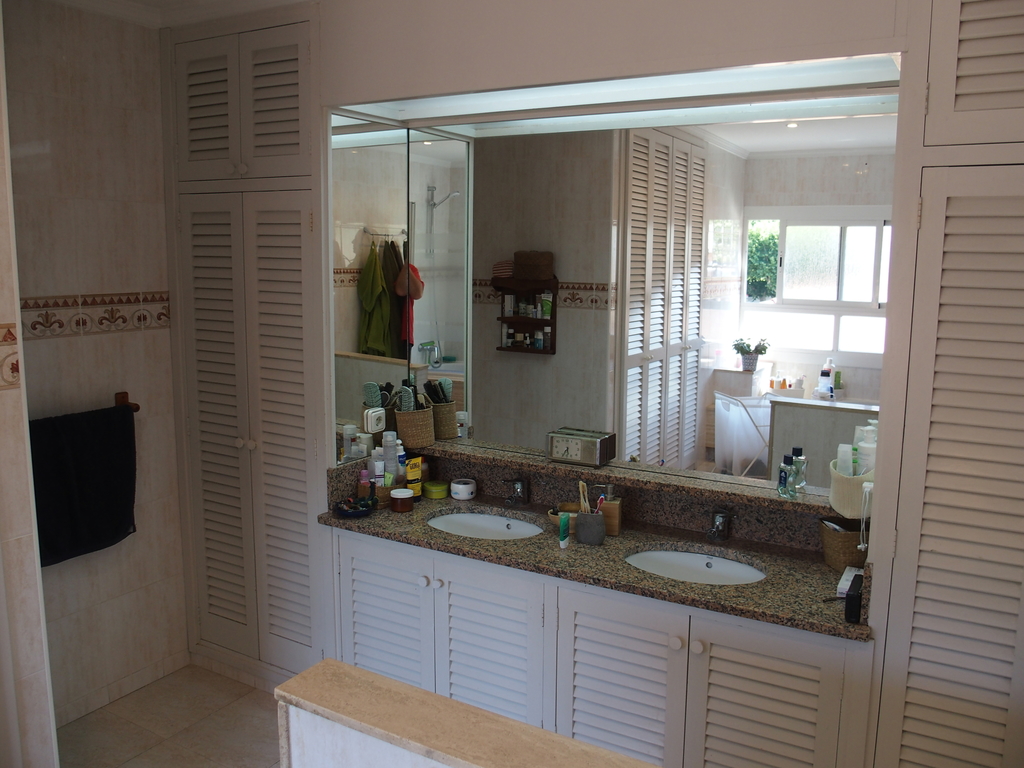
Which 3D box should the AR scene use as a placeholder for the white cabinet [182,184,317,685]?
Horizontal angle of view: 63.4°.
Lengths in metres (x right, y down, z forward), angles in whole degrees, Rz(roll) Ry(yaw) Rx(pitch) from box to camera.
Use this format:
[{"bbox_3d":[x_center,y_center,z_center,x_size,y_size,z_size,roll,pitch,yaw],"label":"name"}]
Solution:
[{"bbox_3d":[-0.910,0.174,3.390,0.700,1.850,0.440,5,9,30],"label":"white cabinet"}]

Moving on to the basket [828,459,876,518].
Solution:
[{"bbox_3d":[1.015,0.304,2.422,0.180,0.140,0.190,5,9,30],"label":"basket"}]

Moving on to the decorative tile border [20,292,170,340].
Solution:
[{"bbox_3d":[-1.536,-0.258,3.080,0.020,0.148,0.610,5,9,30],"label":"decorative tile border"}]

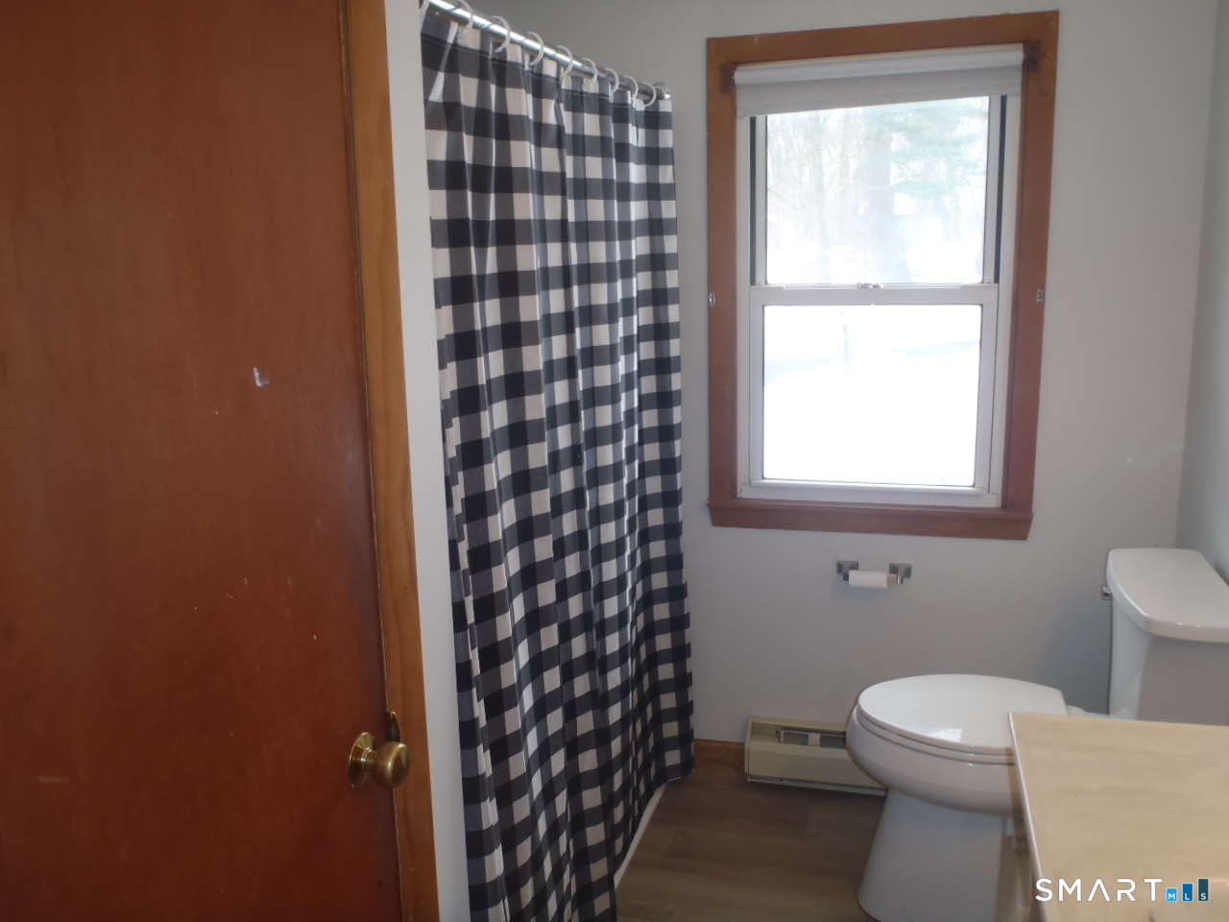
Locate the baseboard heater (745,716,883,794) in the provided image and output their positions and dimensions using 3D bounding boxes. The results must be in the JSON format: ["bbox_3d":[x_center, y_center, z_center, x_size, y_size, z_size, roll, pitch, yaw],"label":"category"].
[{"bbox_3d":[0.755,0.858,2.824,0.760,0.179,0.065,1,10,15],"label":"baseboard heater"}]

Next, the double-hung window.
[{"bbox_3d":[0.681,-0.456,2.662,0.875,1.331,0.120,1,10,15],"label":"double-hung window"}]

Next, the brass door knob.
[{"bbox_3d":[-0.272,0.356,1.173,0.058,0.065,0.065,1,10,15],"label":"brass door knob"}]

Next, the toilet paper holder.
[{"bbox_3d":[0.711,0.312,2.729,0.203,0.048,0.080,1,10,15],"label":"toilet paper holder"}]

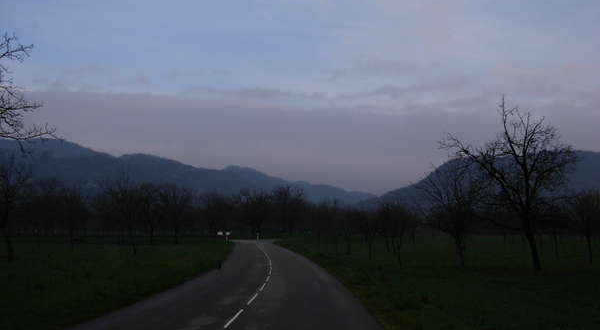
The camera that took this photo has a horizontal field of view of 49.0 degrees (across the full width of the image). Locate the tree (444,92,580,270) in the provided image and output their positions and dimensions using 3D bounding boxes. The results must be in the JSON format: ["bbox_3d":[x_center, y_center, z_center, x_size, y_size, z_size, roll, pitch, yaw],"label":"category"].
[{"bbox_3d":[9.280,0.780,29.720,6.140,7.870,5.650,0,-6,0],"label":"tree"}]

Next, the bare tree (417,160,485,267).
[{"bbox_3d":[7.350,2.380,32.440,3.350,5.230,3.180,0,-6,0],"label":"bare tree"}]

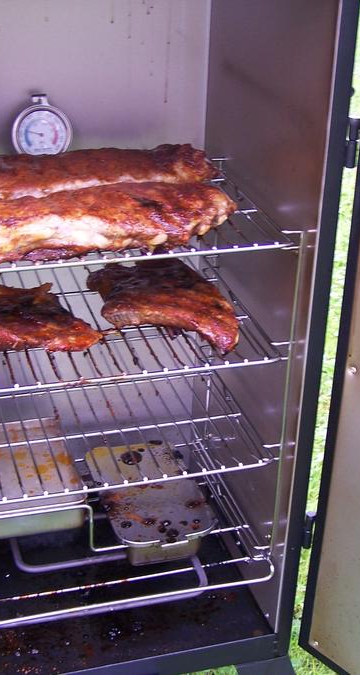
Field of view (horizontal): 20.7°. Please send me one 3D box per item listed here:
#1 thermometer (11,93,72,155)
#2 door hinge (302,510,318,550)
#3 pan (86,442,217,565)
[{"bbox_3d":[-0.147,-0.219,1.060,0.065,0.082,0.034,-6,27,-16],"label":"thermometer"},{"bbox_3d":[0.136,0.202,1.031,0.014,0.047,0.016,-6,27,-16],"label":"door hinge"},{"bbox_3d":[-0.038,0.197,1.184,0.118,0.047,0.207,-6,27,-16],"label":"pan"}]

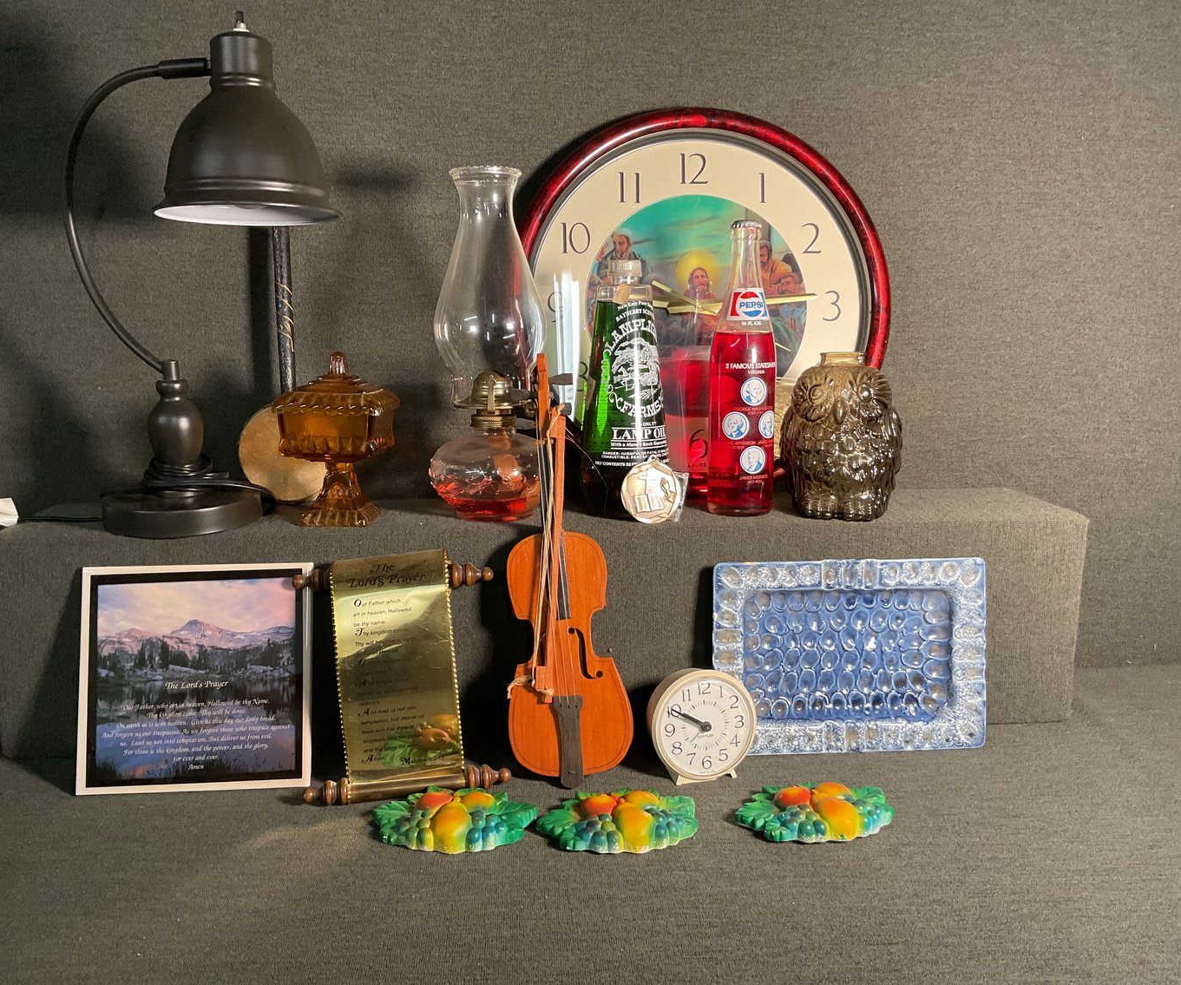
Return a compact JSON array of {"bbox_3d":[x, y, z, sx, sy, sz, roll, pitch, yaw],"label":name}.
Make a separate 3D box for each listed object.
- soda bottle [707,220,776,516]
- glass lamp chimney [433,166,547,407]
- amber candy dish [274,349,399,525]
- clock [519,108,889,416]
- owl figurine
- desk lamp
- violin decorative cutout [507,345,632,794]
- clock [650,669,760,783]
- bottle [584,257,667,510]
[{"bbox_3d":[0.152,-0.123,1.094,0.067,0.285,0.067,-3,11,-12],"label":"soda bottle"},{"bbox_3d":[-0.098,-0.197,1.069,0.111,0.223,0.111,-1,10,-4],"label":"glass lamp chimney"},{"bbox_3d":[-0.247,-0.053,1.072,0.103,0.161,0.103,0,10,0],"label":"amber candy dish"},{"bbox_3d":[0.113,-0.193,1.150,0.408,0.408,0.048,-1,3,-4],"label":"clock"},{"bbox_3d":[0.251,-0.058,1.093,0.116,0.157,0.100,1,11,6],"label":"owl figurine"},{"bbox_3d":[-0.360,-0.202,1.032,0.249,0.470,0.180,-1,10,-4],"label":"desk lamp"},{"bbox_3d":[-0.033,0.064,1.008,0.113,0.395,0.045,-4,-8,-2],"label":"violin decorative cutout"},{"bbox_3d":[0.096,0.204,0.980,0.096,0.101,0.060,-3,1,-14],"label":"clock"},{"bbox_3d":[0.033,-0.107,1.114,0.085,0.249,0.085,0,10,0],"label":"bottle"}]

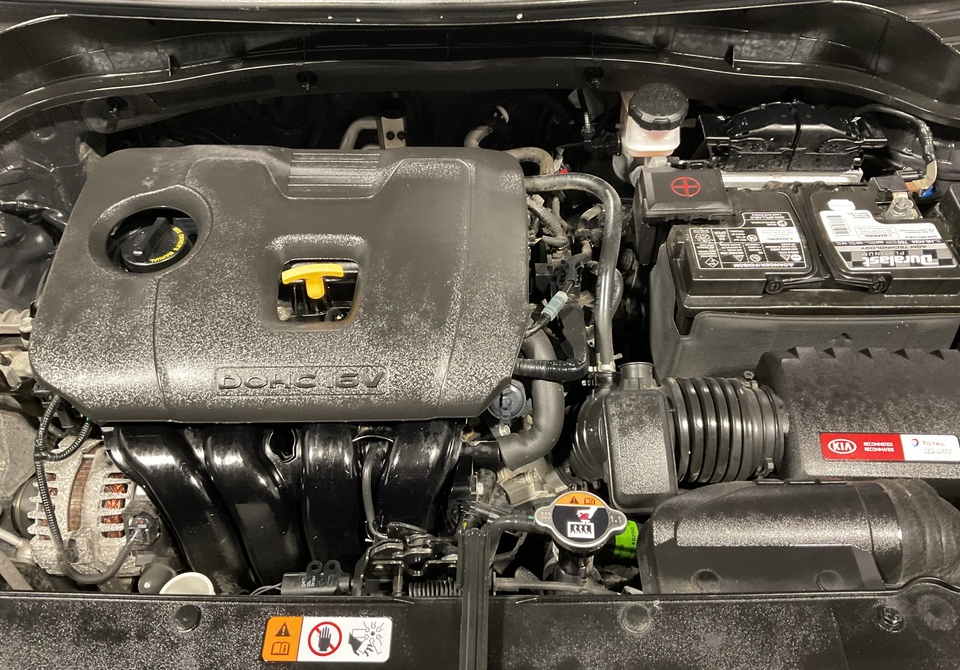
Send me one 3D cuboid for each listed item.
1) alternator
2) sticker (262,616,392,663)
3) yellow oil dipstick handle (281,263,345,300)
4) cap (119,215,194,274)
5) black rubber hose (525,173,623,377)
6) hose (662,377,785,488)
[{"bbox_3d":[-0.362,0.167,0.772,0.122,0.132,0.130,0,49,0],"label":"alternator"},{"bbox_3d":[-0.106,0.211,0.558,0.087,0.001,0.031,0,52,0],"label":"sticker"},{"bbox_3d":[-0.157,-0.050,0.762,0.058,0.034,0.014,-5,49,-5],"label":"yellow oil dipstick handle"},{"bbox_3d":[-0.325,-0.087,0.805,0.064,0.030,0.064,0,49,0],"label":"cap"},{"bbox_3d":[0.097,-0.069,0.800,0.094,0.065,0.245,0,49,0],"label":"black rubber hose"},{"bbox_3d":[0.203,0.081,0.682,0.092,0.090,0.089,0,49,0],"label":"hose"}]

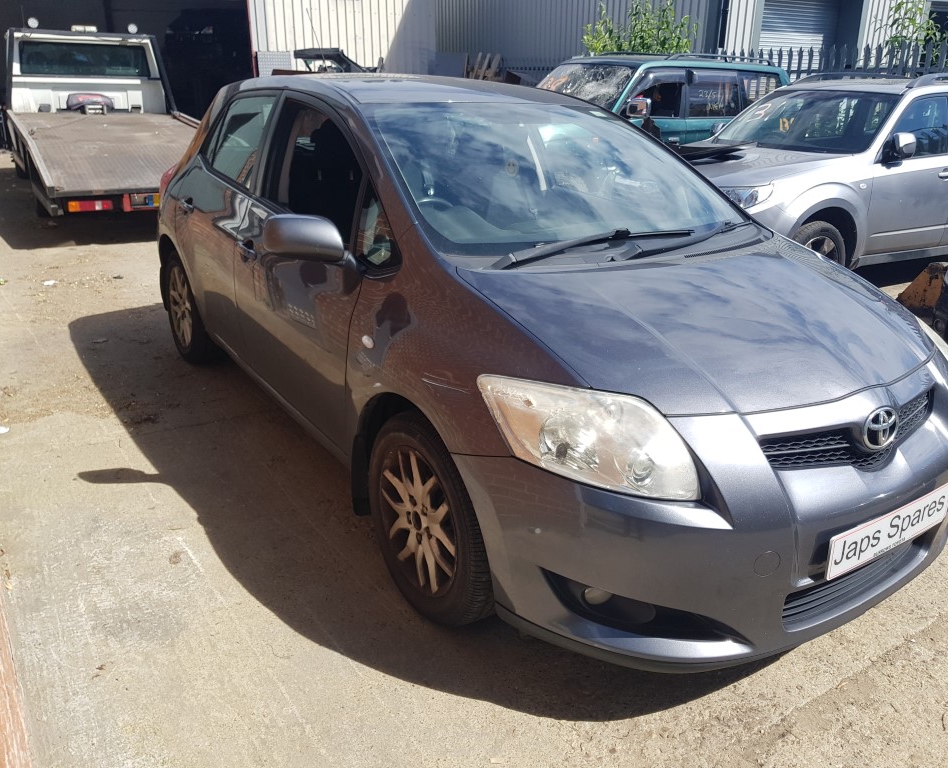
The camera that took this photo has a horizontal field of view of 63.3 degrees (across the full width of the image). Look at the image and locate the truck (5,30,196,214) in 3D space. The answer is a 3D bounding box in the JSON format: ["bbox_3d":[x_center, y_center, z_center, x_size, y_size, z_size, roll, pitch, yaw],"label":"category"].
[{"bbox_3d":[-4.850,-3.611,10.268,2.200,2.270,6.800,-11,24,-31],"label":"truck"}]

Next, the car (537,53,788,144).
[{"bbox_3d":[1.843,-3.084,9.583,4.700,1.880,1.800,-12,24,-32],"label":"car"}]

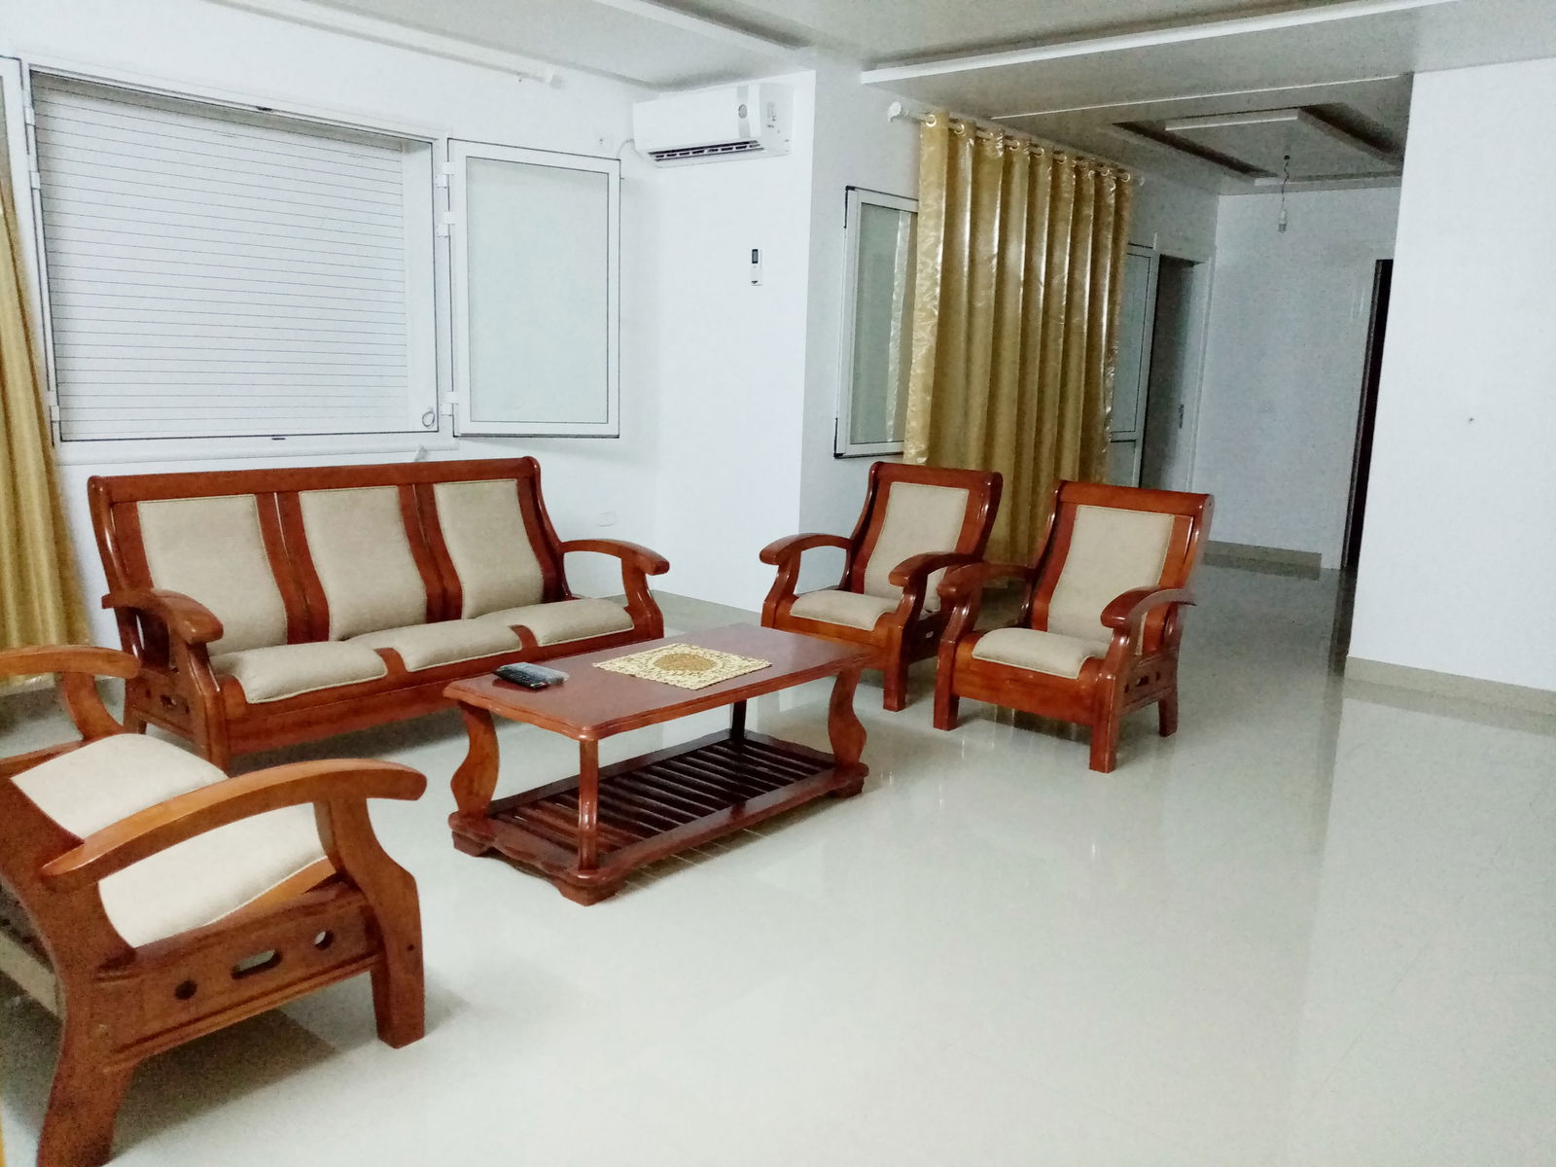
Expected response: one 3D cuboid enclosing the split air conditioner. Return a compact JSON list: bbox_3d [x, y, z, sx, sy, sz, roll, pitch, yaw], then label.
[{"bbox_3d":[-0.331,-2.188,5.593,0.840,0.309,0.208,11,15,39],"label":"split air conditioner"}]

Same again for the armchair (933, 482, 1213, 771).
[{"bbox_3d":[1.143,0.114,4.470,0.748,0.901,0.811,11,14,39],"label":"armchair"}]

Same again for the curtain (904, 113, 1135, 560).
[{"bbox_3d":[1.489,-1.274,6.968,0.139,2.467,2.377,11,15,39],"label":"curtain"}]

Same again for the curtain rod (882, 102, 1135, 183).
[{"bbox_3d":[1.437,-2.453,6.647,0.104,0.069,2.738,11,15,39],"label":"curtain rod"}]

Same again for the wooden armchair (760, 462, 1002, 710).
[{"bbox_3d":[0.457,-0.031,5.086,0.748,0.901,0.811,10,14,37],"label":"wooden armchair"}]

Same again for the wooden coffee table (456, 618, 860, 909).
[{"bbox_3d":[-0.316,0.480,3.516,0.592,0.455,1.168,11,15,39],"label":"wooden coffee table"}]

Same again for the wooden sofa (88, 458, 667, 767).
[{"bbox_3d":[-1.361,0.060,4.315,0.811,0.901,1.895,11,15,40],"label":"wooden sofa"}]

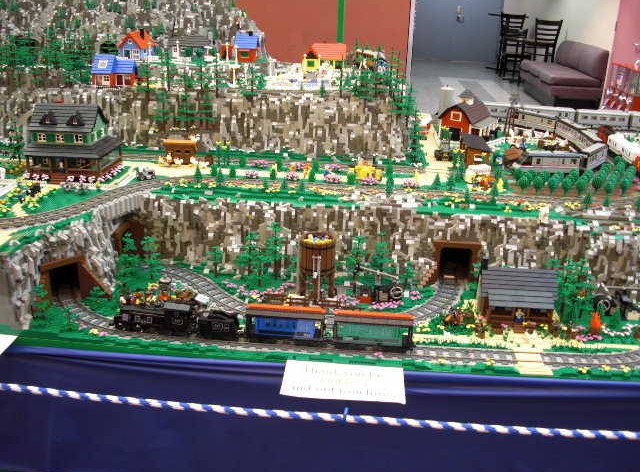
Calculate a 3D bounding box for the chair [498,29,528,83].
[{"bbox_3d":[2.878,-2.677,9.900,0.420,0.830,0.450,8,25,16],"label":"chair"}]

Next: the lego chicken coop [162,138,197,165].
[{"bbox_3d":[-0.510,-0.315,2.448,0.116,0.088,0.064,2,24,3],"label":"lego chicken coop"}]

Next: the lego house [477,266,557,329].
[{"bbox_3d":[0.561,0.163,1.895,0.213,0.143,0.148,4,21,4],"label":"lego house"}]

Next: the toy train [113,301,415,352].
[{"bbox_3d":[-0.158,0.220,1.721,0.793,0.102,0.066,4,24,7],"label":"toy train"}]

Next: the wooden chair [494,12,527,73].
[{"bbox_3d":[3.434,-3.426,11.905,0.450,1.090,0.460,3,21,3],"label":"wooden chair"}]

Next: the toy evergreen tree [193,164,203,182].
[{"bbox_3d":[-0.419,-0.215,2.279,0.032,0.063,0.032,4,21,4],"label":"toy evergreen tree"}]

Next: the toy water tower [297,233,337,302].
[{"bbox_3d":[-0.006,0.091,1.972,0.103,0.187,0.103,4,21,4],"label":"toy water tower"}]

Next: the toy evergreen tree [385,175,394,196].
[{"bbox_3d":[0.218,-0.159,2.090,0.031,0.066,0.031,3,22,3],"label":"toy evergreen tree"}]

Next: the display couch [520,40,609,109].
[{"bbox_3d":[3.358,-2.274,9.350,0.670,0.830,1.750,2,22,2],"label":"display couch"}]

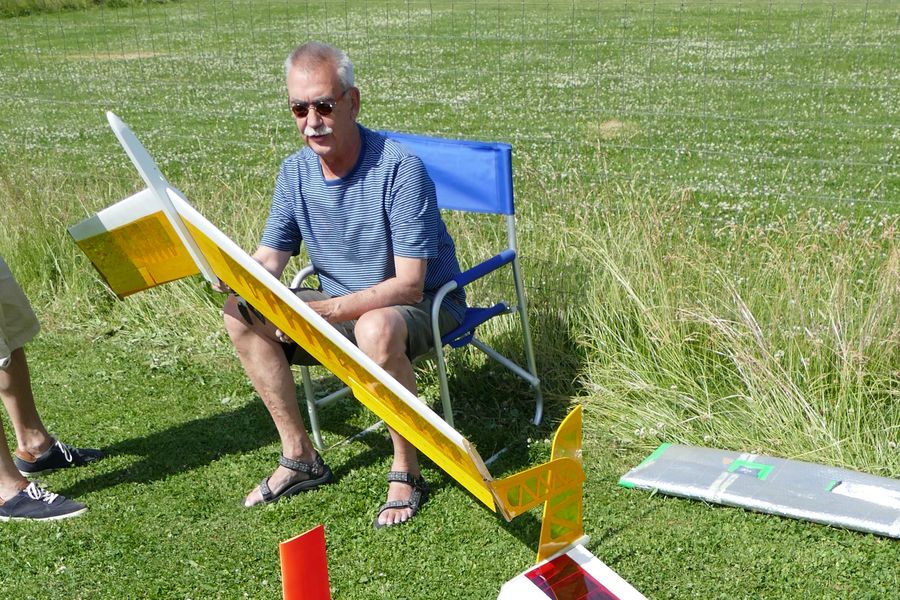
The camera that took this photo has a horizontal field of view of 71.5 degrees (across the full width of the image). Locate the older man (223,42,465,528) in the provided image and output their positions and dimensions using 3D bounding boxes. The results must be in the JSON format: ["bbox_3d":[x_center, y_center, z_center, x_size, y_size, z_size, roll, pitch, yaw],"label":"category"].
[{"bbox_3d":[-0.292,-0.074,1.888,0.620,1.280,0.810,12,25,31],"label":"older man"}]

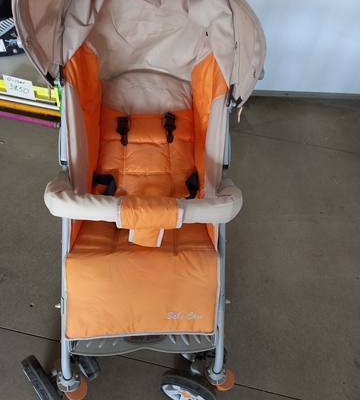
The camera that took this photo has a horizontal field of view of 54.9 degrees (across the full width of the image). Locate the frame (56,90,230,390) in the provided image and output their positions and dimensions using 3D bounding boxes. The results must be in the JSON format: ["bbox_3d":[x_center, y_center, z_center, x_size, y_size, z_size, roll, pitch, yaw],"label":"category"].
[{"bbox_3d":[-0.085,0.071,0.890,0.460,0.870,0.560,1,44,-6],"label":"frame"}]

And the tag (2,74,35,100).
[{"bbox_3d":[-0.915,-0.641,1.980,0.186,0.110,0.004,16,45,9],"label":"tag"}]

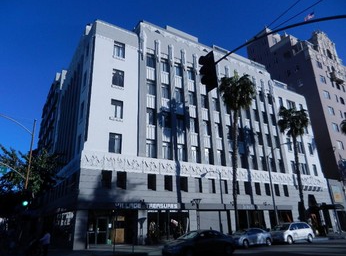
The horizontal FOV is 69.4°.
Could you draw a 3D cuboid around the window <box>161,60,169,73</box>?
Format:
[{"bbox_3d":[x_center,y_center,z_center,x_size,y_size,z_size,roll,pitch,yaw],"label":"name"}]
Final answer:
[{"bbox_3d":[-0.982,-7.565,30.754,1.200,1.850,0.200,11,-24,-30],"label":"window"}]

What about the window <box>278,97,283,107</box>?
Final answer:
[{"bbox_3d":[18.411,-4.063,42.596,0.980,2.050,0.150,11,-24,-30],"label":"window"}]

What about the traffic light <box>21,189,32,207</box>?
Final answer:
[{"bbox_3d":[-9.314,4.418,15.900,0.360,1.070,0.350,11,-24,-30],"label":"traffic light"}]

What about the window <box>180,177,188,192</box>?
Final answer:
[{"bbox_3d":[1.282,6.303,28.086,1.050,1.600,0.200,11,-23,-30],"label":"window"}]

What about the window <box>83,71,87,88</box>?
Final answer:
[{"bbox_3d":[-10.331,-5.759,29.394,0.150,2.080,1.220,11,-24,-30],"label":"window"}]

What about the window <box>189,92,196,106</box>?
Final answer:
[{"bbox_3d":[2.502,-3.794,32.476,1.120,1.980,0.150,11,-24,-30],"label":"window"}]

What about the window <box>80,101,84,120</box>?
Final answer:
[{"bbox_3d":[-9.656,-1.800,26.785,0.200,2.000,1.250,11,-23,-30],"label":"window"}]

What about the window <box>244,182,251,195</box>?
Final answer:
[{"bbox_3d":[9.112,7.406,30.441,0.868,1.519,0.220,11,-24,-29],"label":"window"}]

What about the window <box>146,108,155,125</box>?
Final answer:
[{"bbox_3d":[-2.504,-1.252,28.196,1.120,1.980,0.150,11,-24,-30],"label":"window"}]

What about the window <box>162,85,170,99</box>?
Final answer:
[{"bbox_3d":[-0.820,-4.413,30.701,1.160,1.920,0.200,11,-23,-30],"label":"window"}]

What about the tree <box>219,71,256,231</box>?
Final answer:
[{"bbox_3d":[6.974,1.729,24.355,3.900,16.994,3.900,11,-24,-30],"label":"tree"}]

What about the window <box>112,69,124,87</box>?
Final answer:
[{"bbox_3d":[-5.685,-5.197,26.245,1.250,1.900,0.200,11,-24,-30],"label":"window"}]

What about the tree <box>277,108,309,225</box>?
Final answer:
[{"bbox_3d":[15.469,4.632,29.802,4.000,15.529,4.000,11,-24,-30],"label":"tree"}]

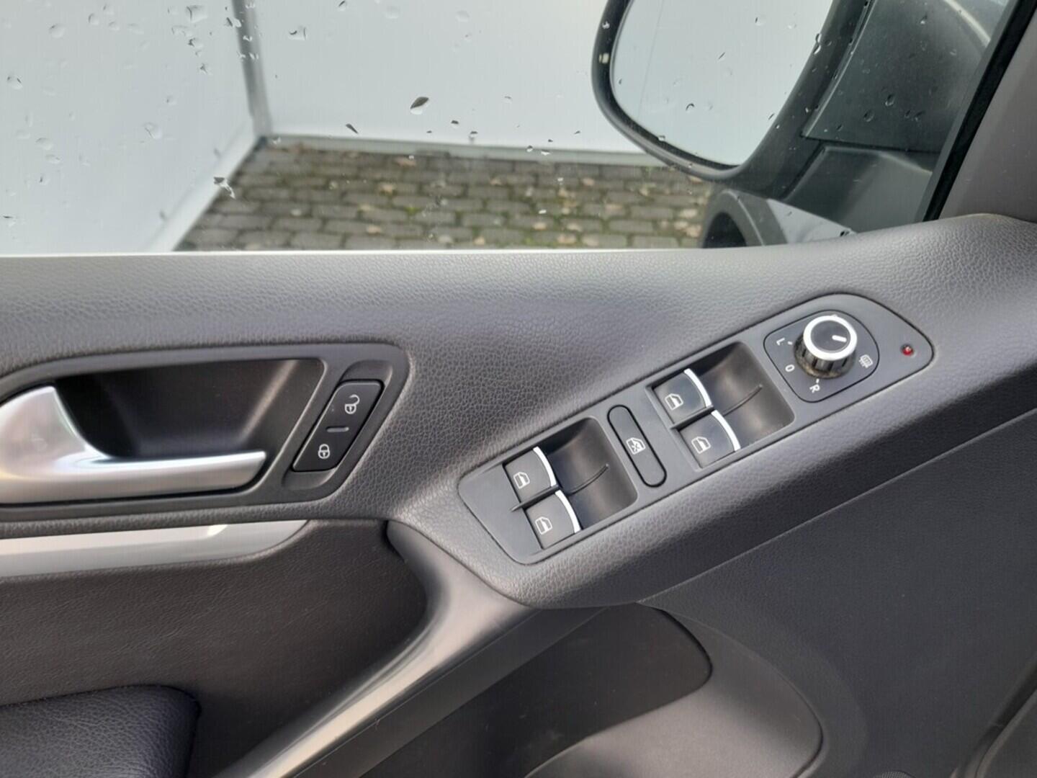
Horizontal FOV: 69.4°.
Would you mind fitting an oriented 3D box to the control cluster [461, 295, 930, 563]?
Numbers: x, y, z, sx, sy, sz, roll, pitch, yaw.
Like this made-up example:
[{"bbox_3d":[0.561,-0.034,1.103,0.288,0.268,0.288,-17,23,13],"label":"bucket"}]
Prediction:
[{"bbox_3d":[0.080,0.013,0.336,0.220,0.030,0.055,-26,66,-5],"label":"control cluster"}]

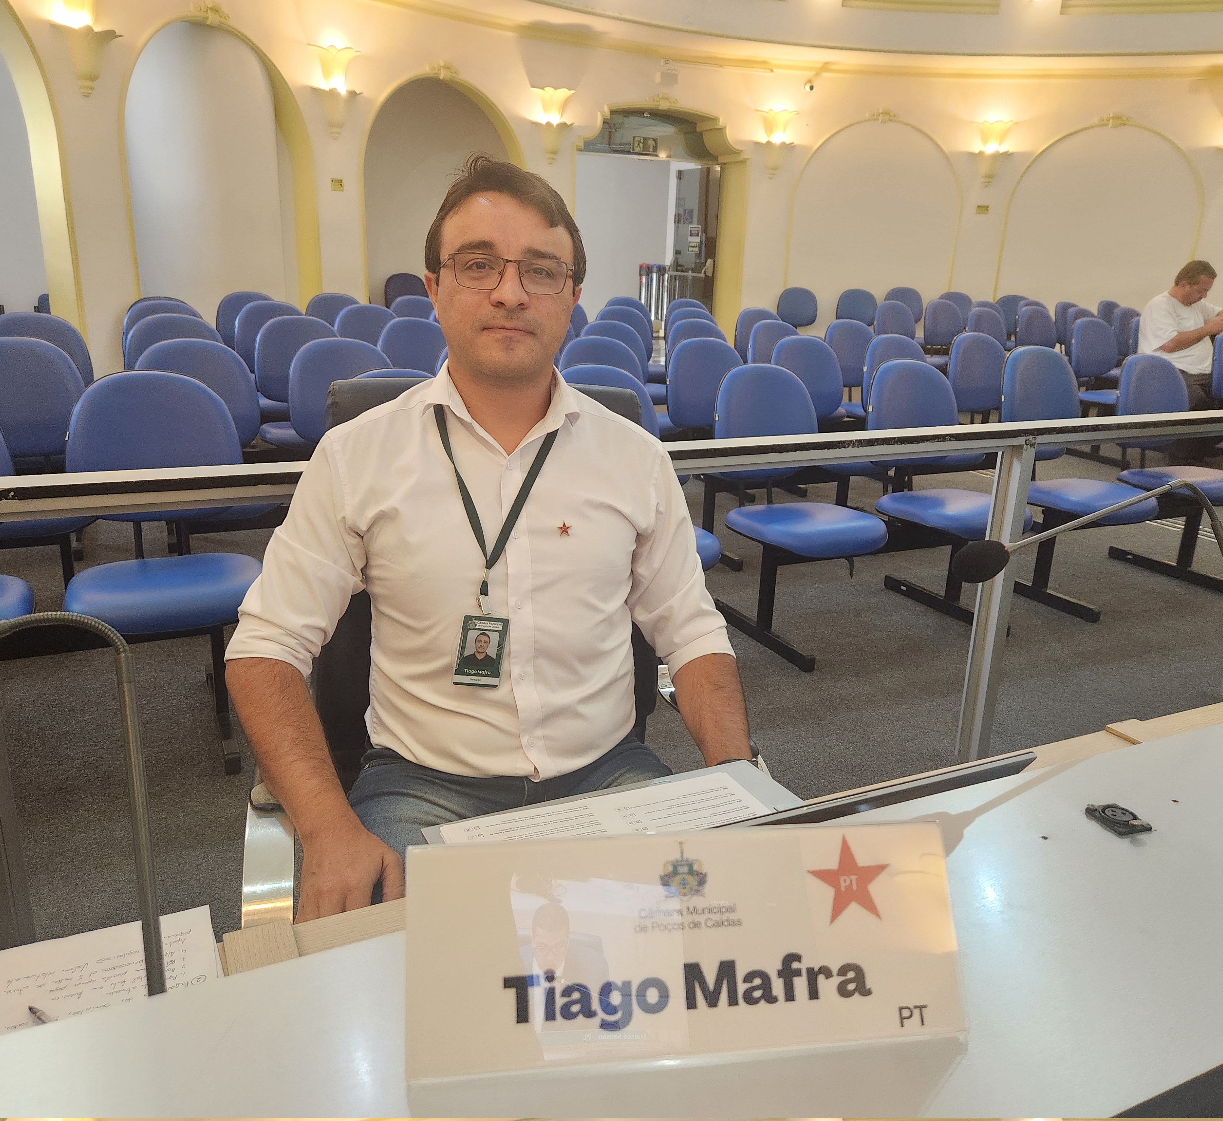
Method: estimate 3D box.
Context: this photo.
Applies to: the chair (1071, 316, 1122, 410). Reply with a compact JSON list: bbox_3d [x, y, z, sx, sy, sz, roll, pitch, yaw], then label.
[{"bbox_3d":[3.139,-1.060,6.224,0.460,0.870,0.550,-7,20,-26],"label":"chair"}]

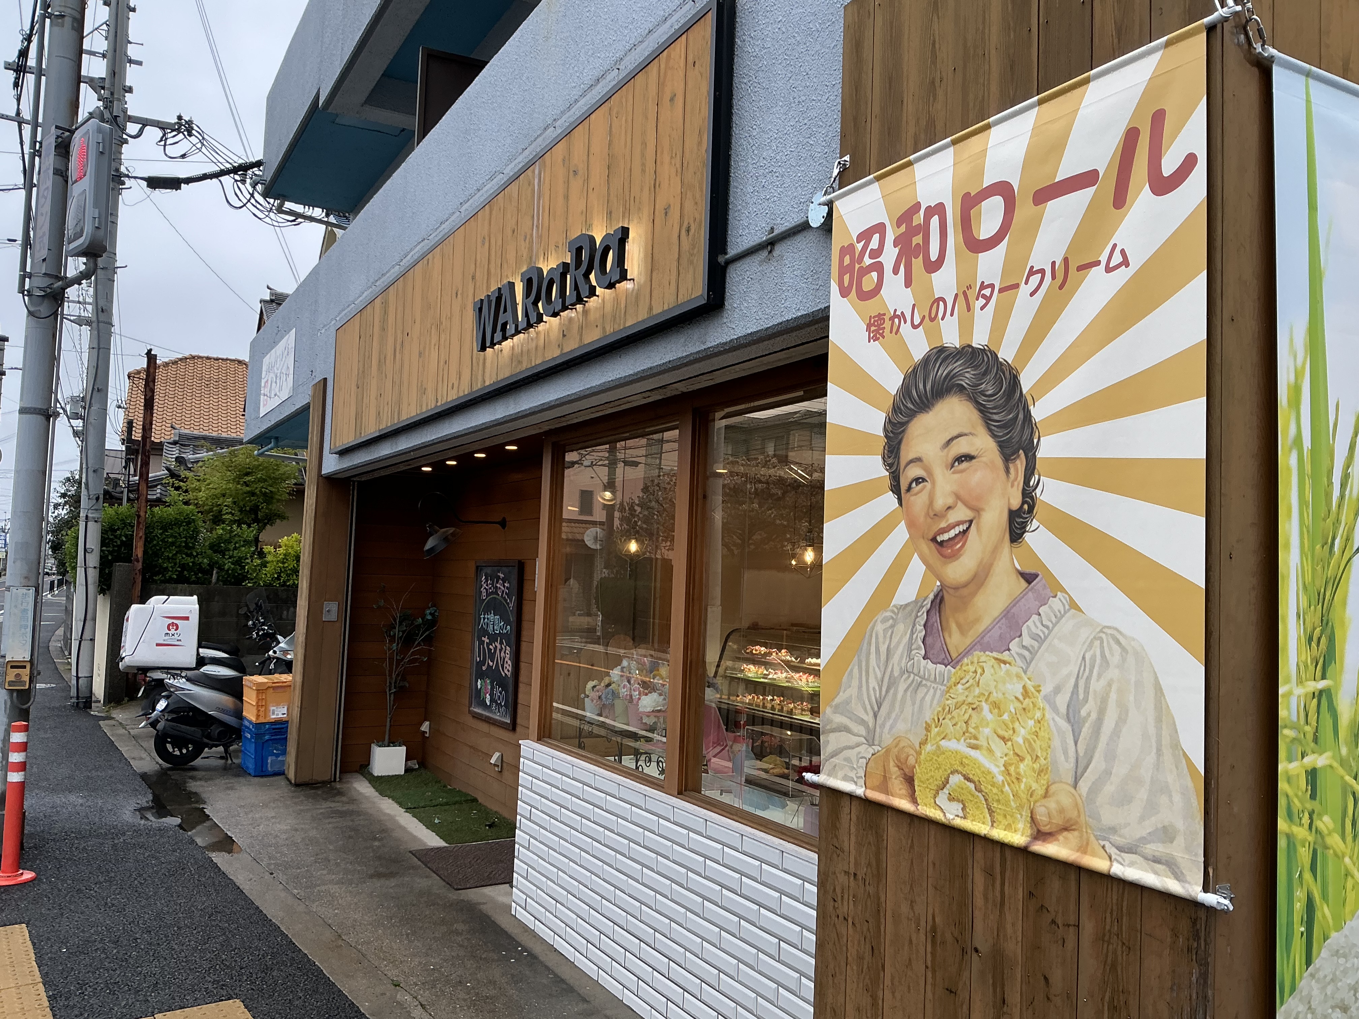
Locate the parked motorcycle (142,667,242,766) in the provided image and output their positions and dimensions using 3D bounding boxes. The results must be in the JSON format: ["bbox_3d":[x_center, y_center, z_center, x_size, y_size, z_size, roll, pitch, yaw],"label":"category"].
[{"bbox_3d":[-3.626,1.597,9.217,1.680,1.050,0.660,4,-4,-29],"label":"parked motorcycle"}]

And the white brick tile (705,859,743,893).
[{"bbox_3d":[0.151,1.262,3.784,0.014,0.062,0.228,4,-4,-29],"label":"white brick tile"}]

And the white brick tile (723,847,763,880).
[{"bbox_3d":[0.211,1.187,3.686,0.014,0.062,0.228,4,-4,-29],"label":"white brick tile"}]

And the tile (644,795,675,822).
[{"bbox_3d":[-0.070,1.131,4.128,0.020,0.055,0.228,4,-4,-29],"label":"tile"}]

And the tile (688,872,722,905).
[{"bbox_3d":[0.091,1.338,3.858,0.015,0.063,0.228,4,-4,-29],"label":"tile"}]

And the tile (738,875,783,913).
[{"bbox_3d":[0.265,1.253,3.579,0.014,0.062,0.228,4,-4,-29],"label":"tile"}]

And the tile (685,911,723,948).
[{"bbox_3d":[0.085,1.478,3.848,0.015,0.063,0.228,4,-4,-29],"label":"tile"}]

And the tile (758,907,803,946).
[{"bbox_3d":[0.320,1.319,3.448,0.015,0.063,0.228,4,-4,-29],"label":"tile"}]

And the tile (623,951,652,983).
[{"bbox_3d":[-0.155,1.738,4.167,0.014,0.061,0.226,4,-4,-29],"label":"tile"}]

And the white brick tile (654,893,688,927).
[{"bbox_3d":[-0.032,1.454,3.984,0.014,0.061,0.226,4,-4,-29],"label":"white brick tile"}]

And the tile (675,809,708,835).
[{"bbox_3d":[0.037,1.109,3.906,0.014,0.057,0.226,4,-4,-29],"label":"tile"}]

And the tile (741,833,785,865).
[{"bbox_3d":[0.268,1.104,3.524,0.020,0.055,0.228,4,-4,-29],"label":"tile"}]

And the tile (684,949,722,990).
[{"bbox_3d":[0.080,1.617,3.839,0.015,0.063,0.228,4,-4,-29],"label":"tile"}]

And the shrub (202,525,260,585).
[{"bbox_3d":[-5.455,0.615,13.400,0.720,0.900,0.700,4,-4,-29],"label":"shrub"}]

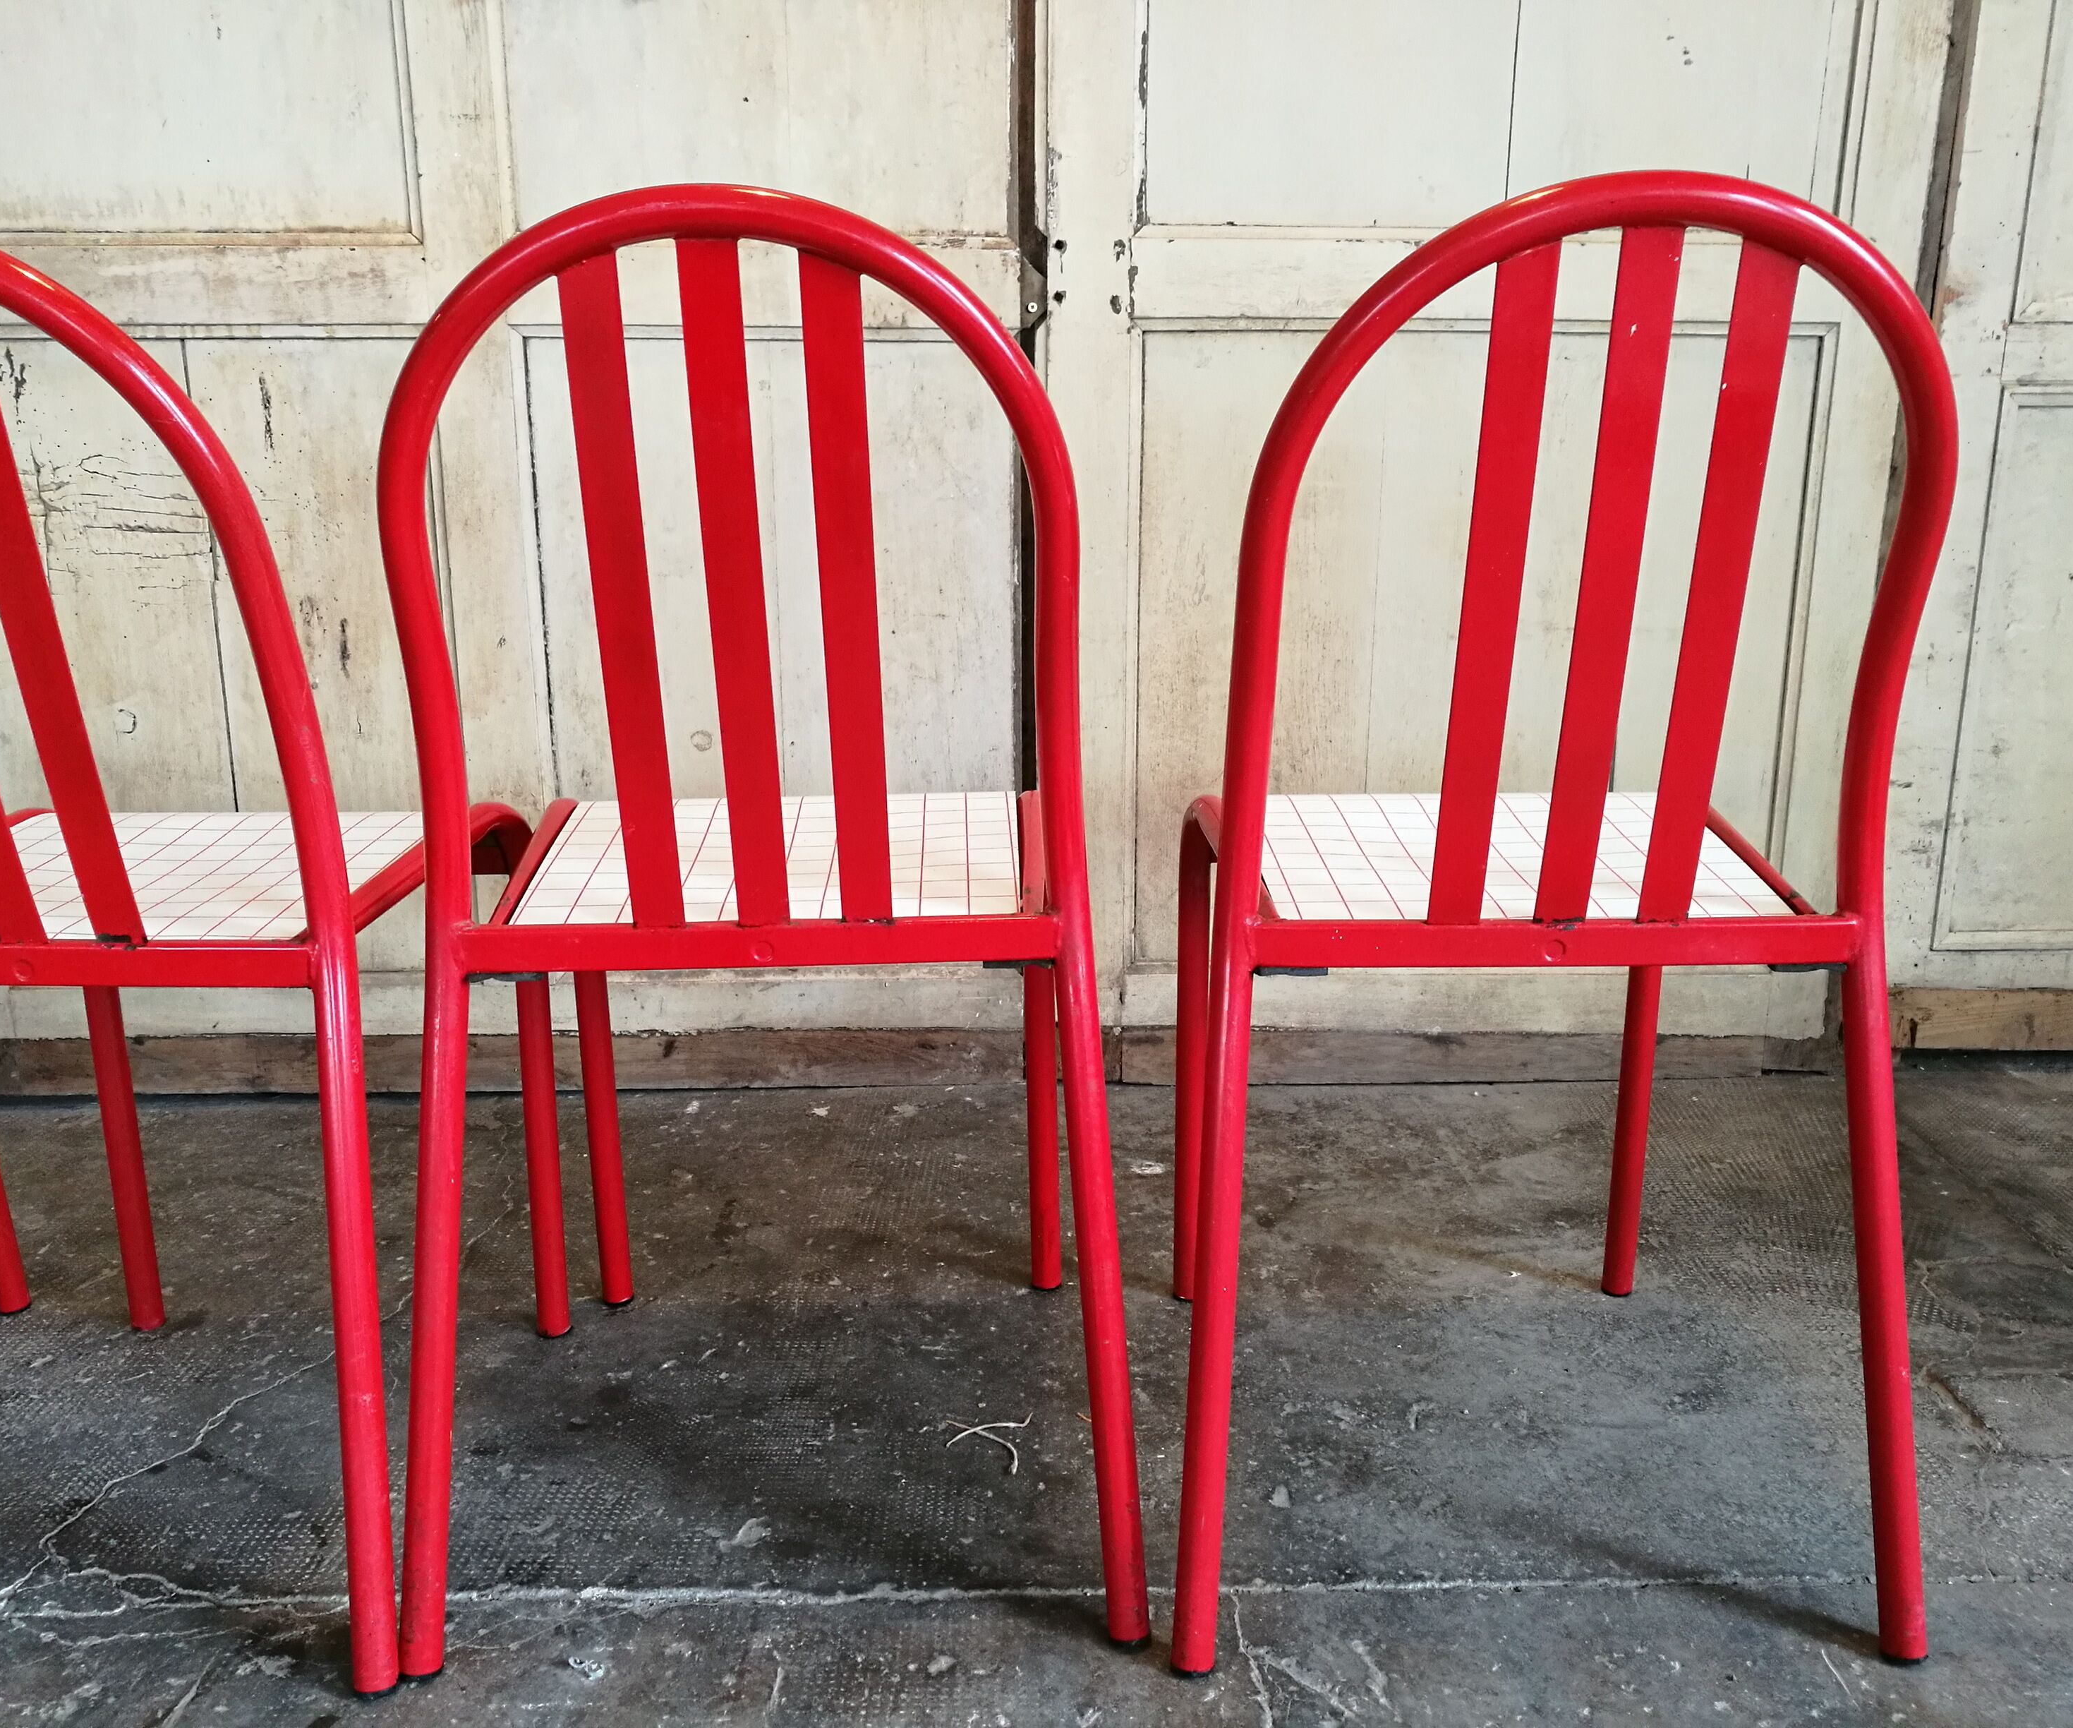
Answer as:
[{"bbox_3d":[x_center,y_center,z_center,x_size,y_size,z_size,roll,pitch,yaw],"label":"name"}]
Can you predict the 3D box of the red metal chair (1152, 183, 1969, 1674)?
[{"bbox_3d":[0.300,0.014,1.168,0.447,0.825,0.467,-1,15,0],"label":"red metal chair"}]

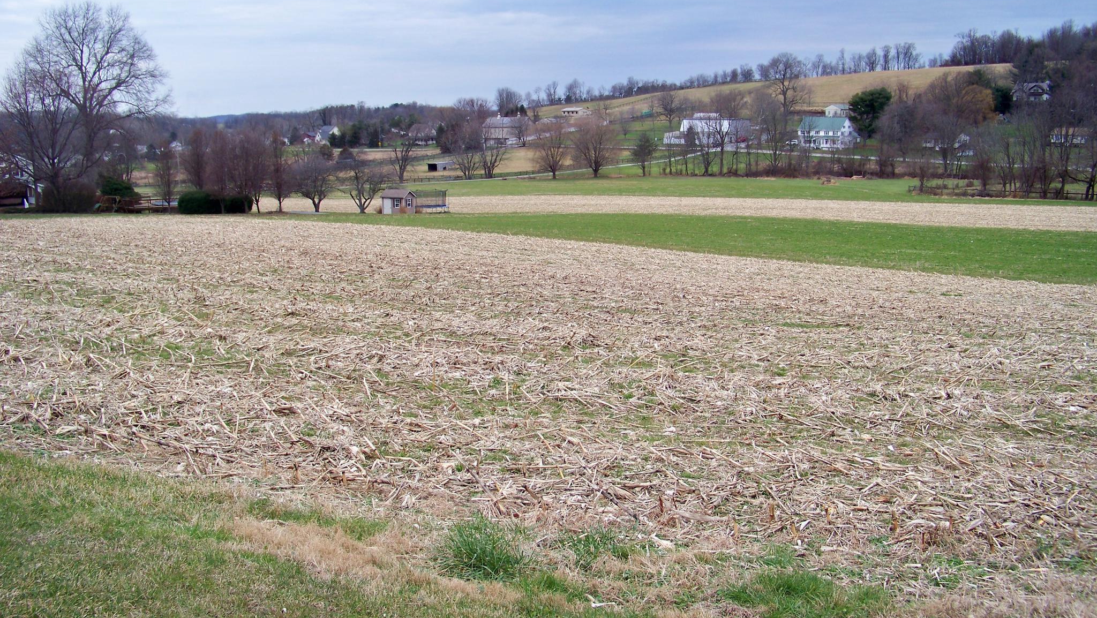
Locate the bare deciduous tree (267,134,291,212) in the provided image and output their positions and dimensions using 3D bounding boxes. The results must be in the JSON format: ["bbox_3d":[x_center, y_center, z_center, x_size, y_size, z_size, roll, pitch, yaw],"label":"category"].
[{"bbox_3d":[-30.370,-15.330,118.000,2.900,8.700,2.900,0,9,0],"label":"bare deciduous tree"}]

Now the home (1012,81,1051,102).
[{"bbox_3d":[180.110,-80.870,389.320,11.300,8.130,8.500,9,13,44],"label":"home"}]

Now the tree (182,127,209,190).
[{"bbox_3d":[-43.270,-17.990,128.000,3.400,8.800,3.400,0,9,0],"label":"tree"}]

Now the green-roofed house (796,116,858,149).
[{"bbox_3d":[92.310,-58.240,345.000,15.500,11.000,12.000,8,12,39],"label":"green-roofed house"}]

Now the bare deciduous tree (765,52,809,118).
[{"bbox_3d":[83.840,-77.960,368.000,15.300,25.000,15.000,0,9,0],"label":"bare deciduous tree"}]

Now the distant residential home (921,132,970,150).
[{"bbox_3d":[127.390,-53.670,335.000,15.500,5.700,9.500,4,10,25],"label":"distant residential home"}]

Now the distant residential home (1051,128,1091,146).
[{"bbox_3d":[164.700,-54.360,330.000,12.800,5.600,8.500,6,11,32],"label":"distant residential home"}]

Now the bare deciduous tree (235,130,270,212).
[{"bbox_3d":[-35.960,-16.610,126.170,3.980,9.950,3.980,-3,10,-16],"label":"bare deciduous tree"}]

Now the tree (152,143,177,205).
[{"bbox_3d":[-47.000,-16.260,127.350,2.840,7.770,2.840,-4,10,-20],"label":"tree"}]

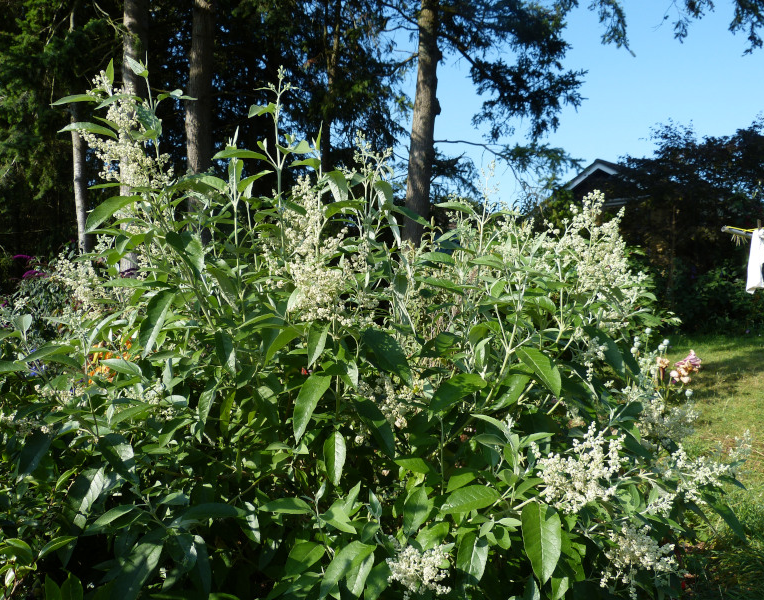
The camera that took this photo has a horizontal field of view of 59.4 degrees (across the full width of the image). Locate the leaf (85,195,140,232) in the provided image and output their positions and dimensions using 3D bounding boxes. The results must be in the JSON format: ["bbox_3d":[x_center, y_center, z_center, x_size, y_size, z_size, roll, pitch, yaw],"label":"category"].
[{"bbox_3d":[-0.885,-0.281,2.200,0.215,0.040,0.085,-31,45,-12],"label":"leaf"}]

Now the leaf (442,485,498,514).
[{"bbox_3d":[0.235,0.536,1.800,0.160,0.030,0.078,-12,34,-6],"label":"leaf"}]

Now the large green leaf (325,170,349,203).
[{"bbox_3d":[-0.149,-0.366,2.200,0.068,0.135,0.045,-25,-15,-13],"label":"large green leaf"}]

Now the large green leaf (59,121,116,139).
[{"bbox_3d":[-0.987,-0.569,2.250,0.200,0.040,0.075,-7,33,-7],"label":"large green leaf"}]

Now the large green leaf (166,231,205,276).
[{"bbox_3d":[-0.627,-0.146,2.150,0.090,0.165,0.040,-24,-9,-10],"label":"large green leaf"}]

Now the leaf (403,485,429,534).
[{"bbox_3d":[0.093,0.565,1.800,0.075,0.138,0.030,14,-18,4],"label":"leaf"}]

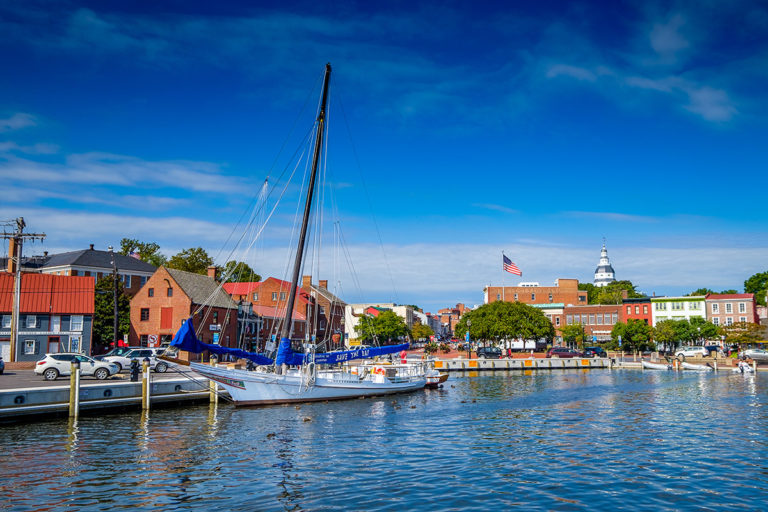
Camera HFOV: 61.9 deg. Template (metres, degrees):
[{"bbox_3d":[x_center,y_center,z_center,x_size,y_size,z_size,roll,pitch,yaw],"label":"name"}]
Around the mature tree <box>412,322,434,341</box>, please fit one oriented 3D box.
[{"bbox_3d":[7.434,15.027,121.083,4.700,5.400,4.700,0,-8,0],"label":"mature tree"}]

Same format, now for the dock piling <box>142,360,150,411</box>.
[{"bbox_3d":[-12.147,6.581,32.700,0.300,2.620,0.300,0,-8,0],"label":"dock piling"}]

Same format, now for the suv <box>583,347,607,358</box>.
[{"bbox_3d":[30.230,13.711,91.486,1.850,1.720,4.600,-6,-10,40],"label":"suv"}]

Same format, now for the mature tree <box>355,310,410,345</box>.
[{"bbox_3d":[-0.400,12.285,102.279,8.600,6.970,8.000,0,-8,0],"label":"mature tree"}]

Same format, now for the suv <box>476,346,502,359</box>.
[{"bbox_3d":[14.380,13.072,86.000,4.500,1.700,1.850,3,-8,-23],"label":"suv"}]

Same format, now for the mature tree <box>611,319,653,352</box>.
[{"bbox_3d":[44.473,14.316,114.115,7.000,6.500,6.700,0,-8,0],"label":"mature tree"}]

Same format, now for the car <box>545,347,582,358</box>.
[{"bbox_3d":[26.793,14.142,93.948,5.000,1.720,1.900,1,-8,-9],"label":"car"}]

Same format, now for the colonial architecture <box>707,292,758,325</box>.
[{"bbox_3d":[71.317,13.410,131.004,8.800,11.320,11.000,-5,-9,33],"label":"colonial architecture"}]

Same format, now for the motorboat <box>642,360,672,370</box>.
[{"bbox_3d":[34.321,14.008,80.300,3.400,1.000,1.600,-4,-9,30],"label":"motorboat"}]

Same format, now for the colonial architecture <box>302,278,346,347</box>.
[{"bbox_3d":[-11.034,10.035,105.784,8.000,12.300,8.500,-2,-8,15],"label":"colonial architecture"}]

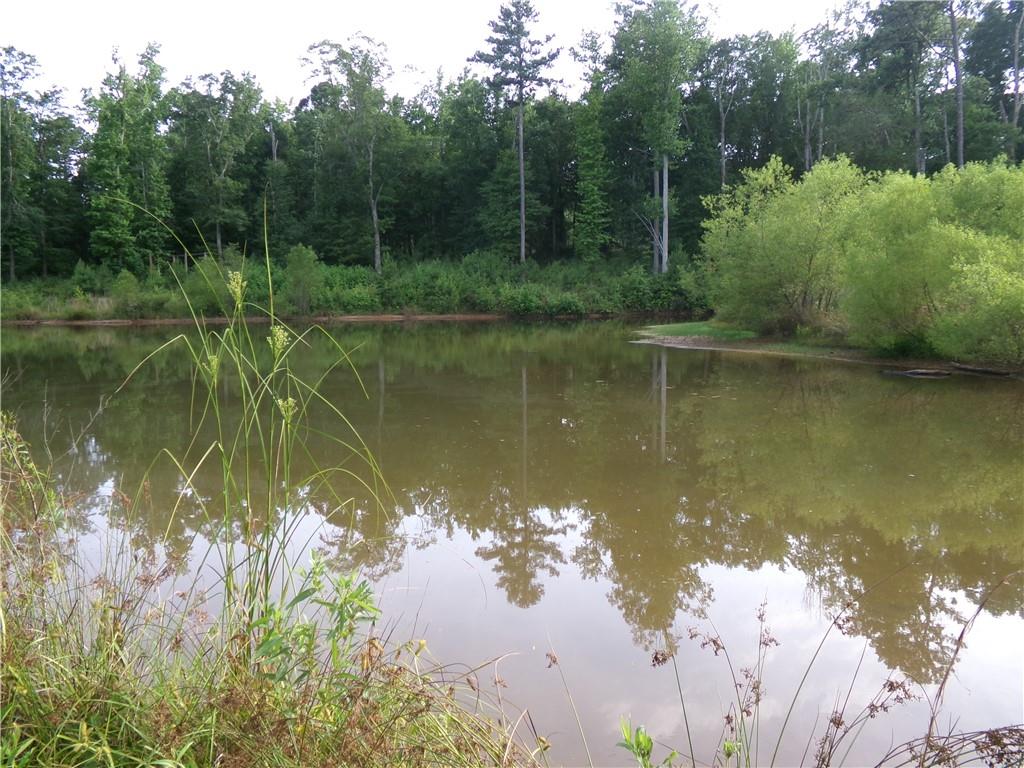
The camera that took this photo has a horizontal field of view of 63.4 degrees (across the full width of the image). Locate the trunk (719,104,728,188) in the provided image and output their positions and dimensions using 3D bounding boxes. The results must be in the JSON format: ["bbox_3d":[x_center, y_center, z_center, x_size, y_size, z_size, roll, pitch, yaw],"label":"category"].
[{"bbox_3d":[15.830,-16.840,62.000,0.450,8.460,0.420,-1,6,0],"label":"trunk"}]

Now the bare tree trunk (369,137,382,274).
[{"bbox_3d":[-9.560,-12.390,58.000,0.850,9.870,0.600,-1,6,0],"label":"bare tree trunk"}]

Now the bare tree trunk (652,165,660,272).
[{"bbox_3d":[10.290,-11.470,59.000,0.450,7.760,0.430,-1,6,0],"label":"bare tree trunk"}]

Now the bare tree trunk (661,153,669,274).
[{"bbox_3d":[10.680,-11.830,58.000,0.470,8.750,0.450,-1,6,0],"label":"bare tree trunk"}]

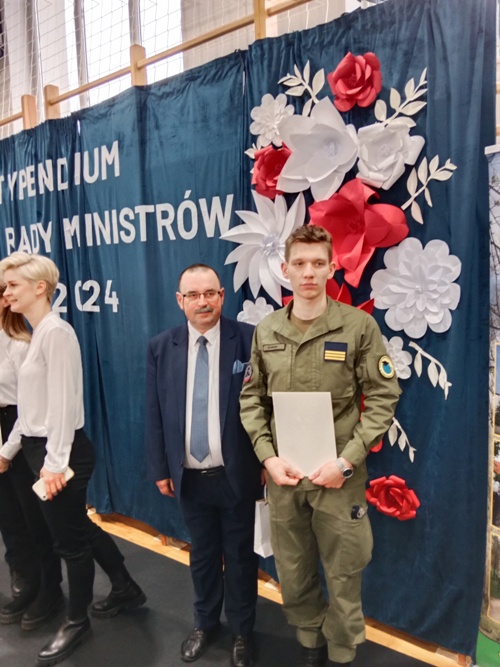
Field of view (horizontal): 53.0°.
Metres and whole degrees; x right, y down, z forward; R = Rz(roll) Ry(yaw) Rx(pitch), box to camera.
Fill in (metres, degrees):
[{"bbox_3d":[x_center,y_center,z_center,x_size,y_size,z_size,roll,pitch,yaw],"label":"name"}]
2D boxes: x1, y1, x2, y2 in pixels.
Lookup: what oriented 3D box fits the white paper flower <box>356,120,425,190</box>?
[{"bbox_3d":[0.542,-0.688,1.952,0.273,0.253,0.120,4,8,36],"label":"white paper flower"}]

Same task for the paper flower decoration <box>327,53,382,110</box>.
[{"bbox_3d":[0.426,-1.040,2.058,0.225,0.220,0.110,3,7,36],"label":"paper flower decoration"}]

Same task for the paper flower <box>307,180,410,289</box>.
[{"bbox_3d":[0.433,-0.405,2.046,0.440,0.441,0.160,4,8,36],"label":"paper flower"}]

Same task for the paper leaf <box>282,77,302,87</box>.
[{"bbox_3d":[0.191,-1.122,2.242,0.099,0.030,0.016,19,17,33],"label":"paper leaf"}]

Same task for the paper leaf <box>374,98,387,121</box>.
[{"bbox_3d":[0.523,-0.891,2.001,0.054,0.083,0.015,4,8,36],"label":"paper leaf"}]

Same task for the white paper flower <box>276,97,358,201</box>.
[{"bbox_3d":[0.288,-0.784,2.123,0.370,0.410,0.160,3,8,36],"label":"white paper flower"}]

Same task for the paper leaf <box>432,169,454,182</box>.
[{"bbox_3d":[0.734,-0.600,1.916,0.078,0.034,0.016,13,13,34],"label":"paper leaf"}]

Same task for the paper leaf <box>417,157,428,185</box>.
[{"bbox_3d":[0.680,-0.636,1.966,0.036,0.107,0.014,5,8,35],"label":"paper leaf"}]

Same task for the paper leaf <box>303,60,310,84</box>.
[{"bbox_3d":[0.251,-1.143,2.196,0.032,0.095,0.016,13,14,34],"label":"paper leaf"}]

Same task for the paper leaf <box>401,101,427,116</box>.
[{"bbox_3d":[0.643,-0.879,1.963,0.102,0.043,0.014,-6,2,36],"label":"paper leaf"}]

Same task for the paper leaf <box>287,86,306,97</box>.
[{"bbox_3d":[0.203,-1.069,2.214,0.108,0.035,0.015,4,8,36],"label":"paper leaf"}]

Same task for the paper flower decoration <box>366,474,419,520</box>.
[{"bbox_3d":[0.600,0.689,2.109,0.233,0.193,0.100,4,8,36],"label":"paper flower decoration"}]

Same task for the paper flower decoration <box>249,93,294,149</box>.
[{"bbox_3d":[0.100,-0.972,2.285,0.240,0.240,0.080,3,8,36],"label":"paper flower decoration"}]

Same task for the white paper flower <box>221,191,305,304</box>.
[{"bbox_3d":[0.093,-0.408,2.376,0.550,0.540,0.110,3,7,36],"label":"white paper flower"}]

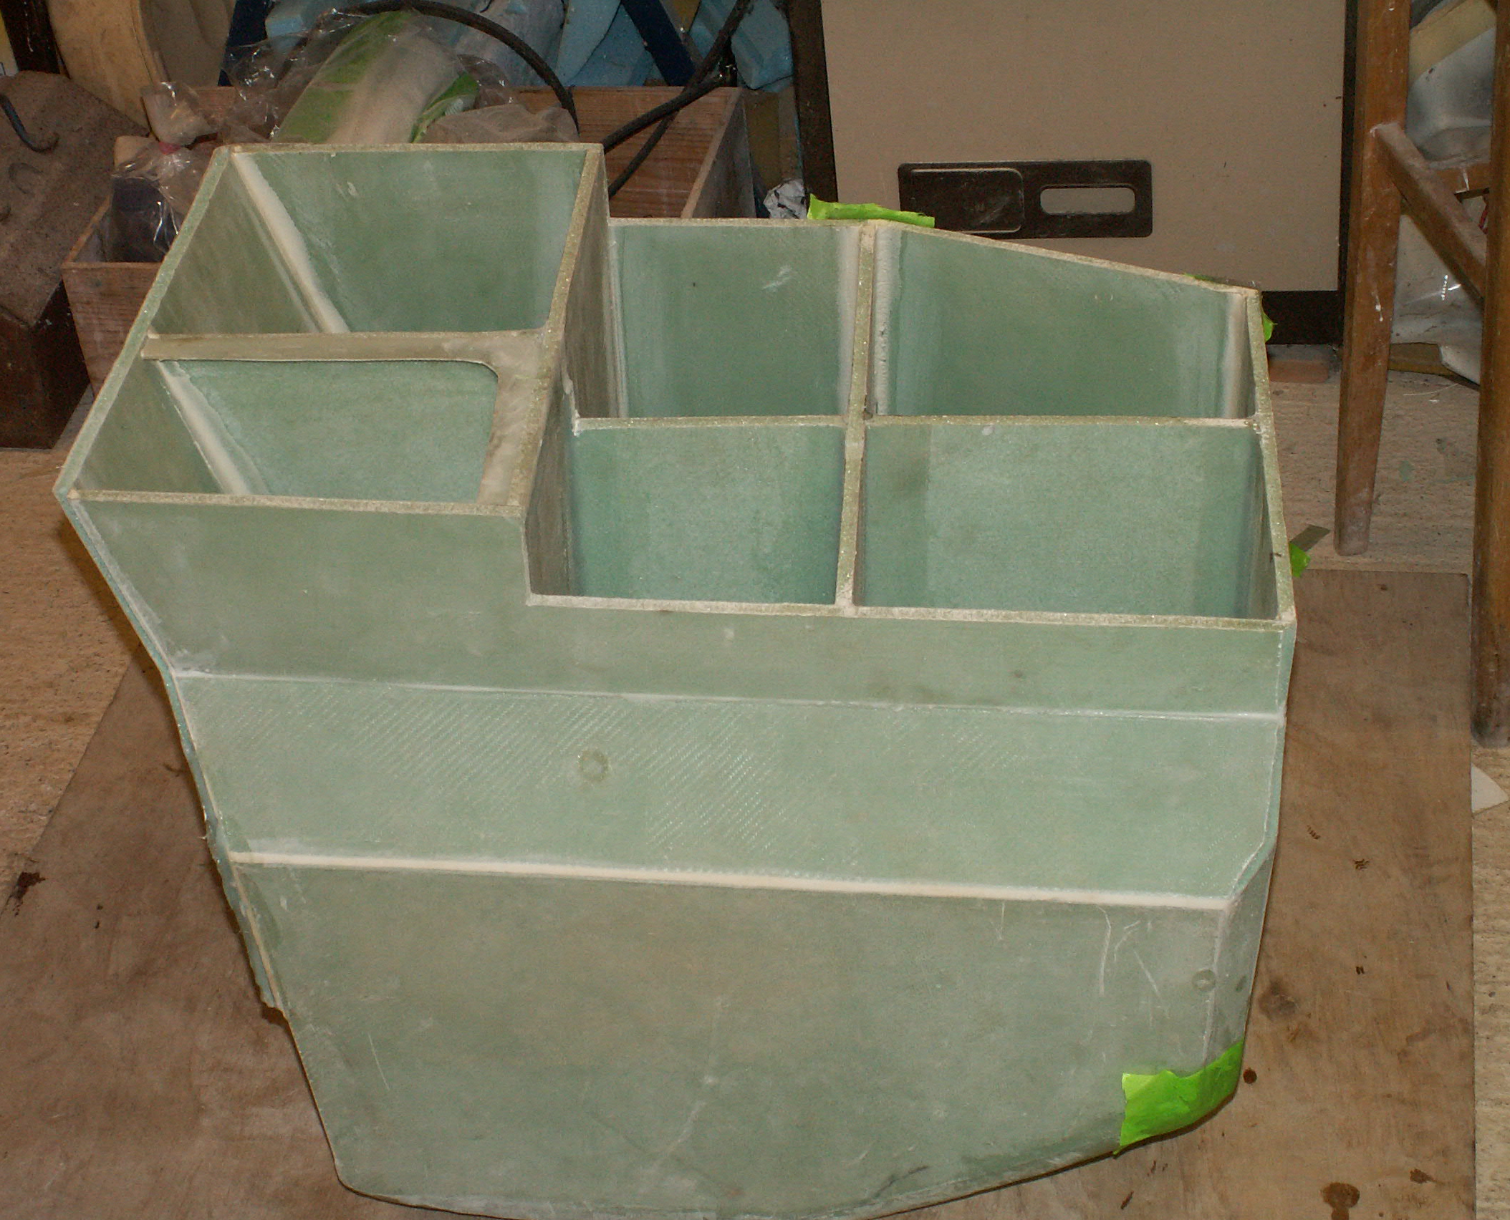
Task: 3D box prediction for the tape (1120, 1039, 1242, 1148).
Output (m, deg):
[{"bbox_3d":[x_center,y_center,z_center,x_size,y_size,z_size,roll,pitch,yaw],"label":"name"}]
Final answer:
[{"bbox_3d":[0.265,0.299,1.880,0.078,0.060,0.036,1,38,3],"label":"tape"}]

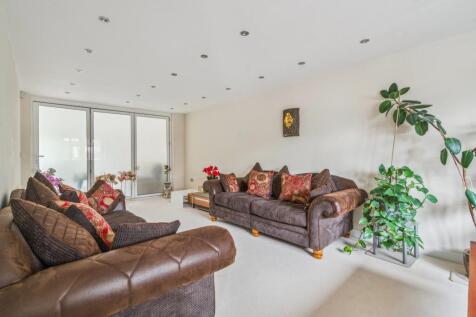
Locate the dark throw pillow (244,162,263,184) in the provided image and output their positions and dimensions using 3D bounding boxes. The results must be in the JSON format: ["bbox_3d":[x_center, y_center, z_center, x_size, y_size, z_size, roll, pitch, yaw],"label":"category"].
[{"bbox_3d":[0.316,0.320,3.552,0.480,0.480,0.180,1,-27,46],"label":"dark throw pillow"}]

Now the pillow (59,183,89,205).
[{"bbox_3d":[-1.338,0.416,1.860,0.160,0.430,0.440,-40,24,-30],"label":"pillow"}]

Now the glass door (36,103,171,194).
[{"bbox_3d":[-2.922,-0.046,5.027,2.758,2.158,0.090,-1,1,-44],"label":"glass door"}]

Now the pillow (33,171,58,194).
[{"bbox_3d":[-1.563,0.341,1.826,0.460,0.460,0.180,1,31,46],"label":"pillow"}]

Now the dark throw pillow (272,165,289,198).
[{"bbox_3d":[0.699,0.351,3.149,0.480,0.480,0.180,1,-27,46],"label":"dark throw pillow"}]

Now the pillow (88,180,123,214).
[{"bbox_3d":[-1.409,0.410,2.243,0.160,0.390,0.410,-29,-4,9],"label":"pillow"}]

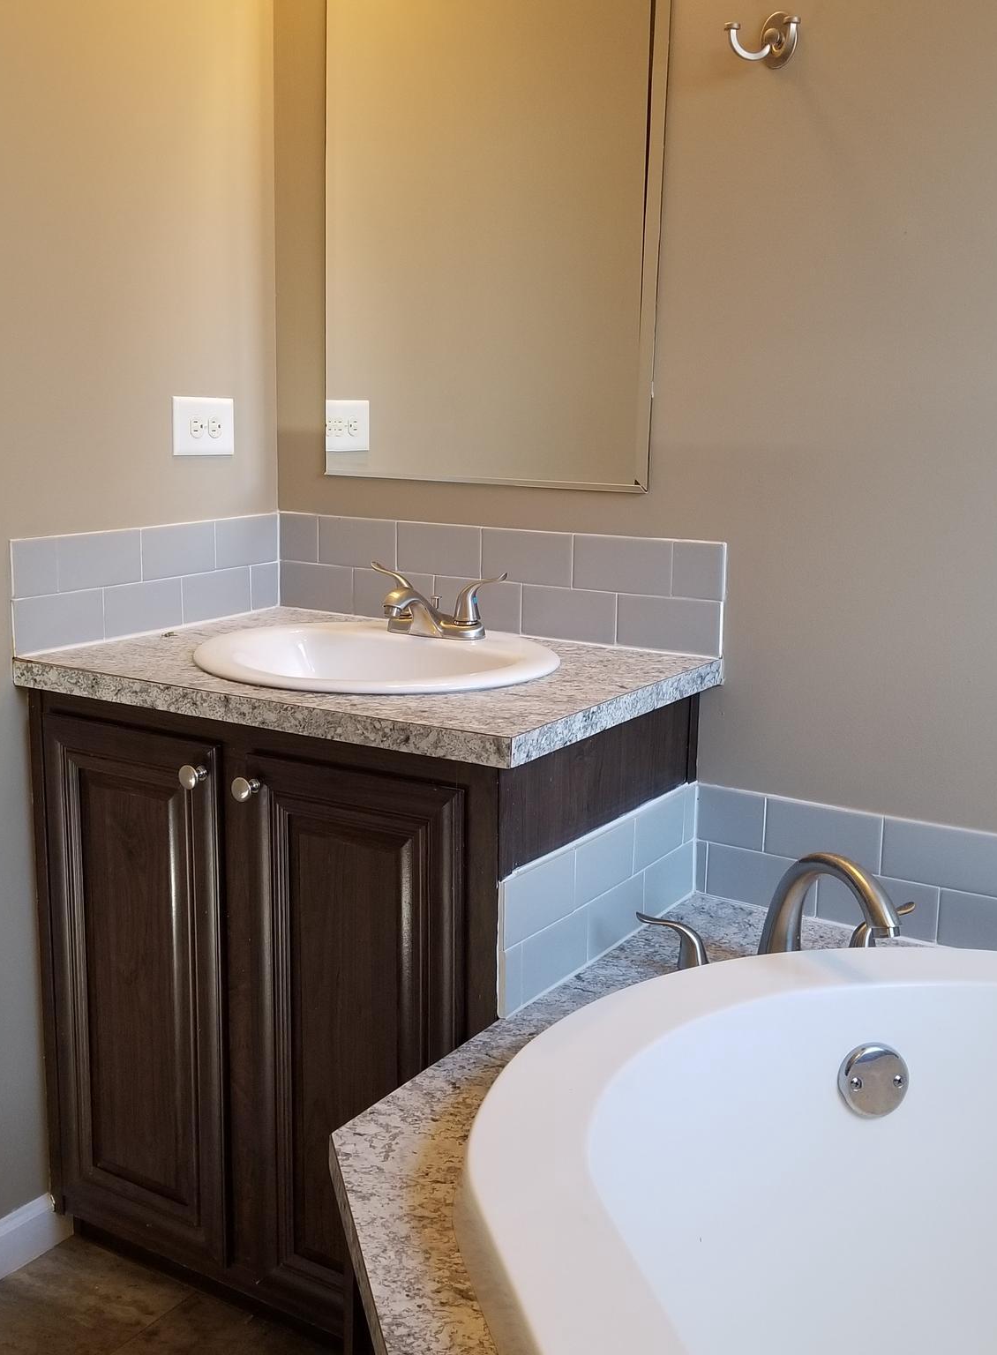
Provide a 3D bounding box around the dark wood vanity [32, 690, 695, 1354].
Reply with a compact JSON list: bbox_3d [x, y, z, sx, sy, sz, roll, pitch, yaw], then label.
[{"bbox_3d":[-0.182,0.421,1.923,0.746,0.847,0.535,8,14,31],"label":"dark wood vanity"}]

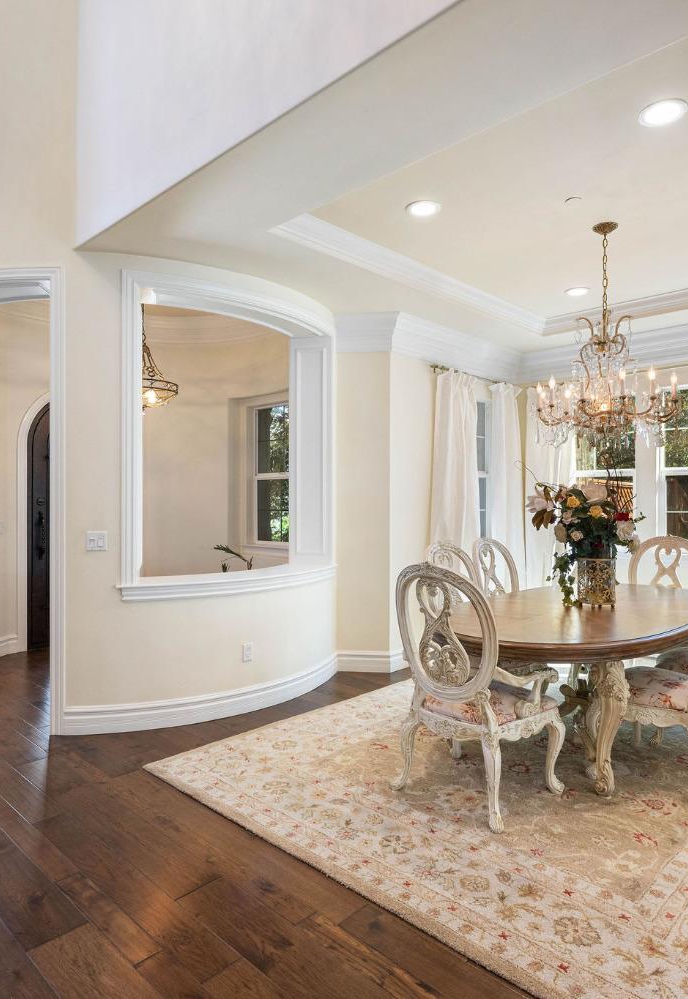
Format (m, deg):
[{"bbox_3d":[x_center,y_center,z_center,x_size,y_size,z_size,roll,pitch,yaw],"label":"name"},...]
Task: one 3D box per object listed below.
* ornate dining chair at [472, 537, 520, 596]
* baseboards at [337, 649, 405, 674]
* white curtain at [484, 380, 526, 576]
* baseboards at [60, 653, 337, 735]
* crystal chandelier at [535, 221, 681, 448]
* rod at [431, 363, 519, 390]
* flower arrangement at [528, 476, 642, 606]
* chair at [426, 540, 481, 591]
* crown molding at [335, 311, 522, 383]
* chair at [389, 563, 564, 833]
[{"bbox_3d":[1.305,0.820,4.354,0.630,1.099,0.550,0,0,45],"label":"ornate dining chair"},{"bbox_3d":[0.240,1.350,5.248,0.586,0.165,0.160,0,0,-1],"label":"baseboards"},{"bbox_3d":[1.621,0.143,6.303,0.140,2.574,0.715,0,0,44],"label":"white curtain"},{"bbox_3d":[-0.728,1.278,4.157,2.066,0.177,0.387,0,0,-41],"label":"baseboards"},{"bbox_3d":[1.556,-0.988,3.733,0.868,1.352,0.868,0,0,44],"label":"crystal chandelier"},{"bbox_3d":[1.243,-1.125,5.854,0.100,0.060,1.510,0,0,45],"label":"rod"},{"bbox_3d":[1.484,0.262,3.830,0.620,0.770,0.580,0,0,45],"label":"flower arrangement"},{"bbox_3d":[0.903,0.844,4.001,0.680,1.122,0.570,0,0,45],"label":"chair"},{"bbox_3d":[0.862,-1.305,5.564,0.469,0.275,2.236,0,0,45],"label":"crown molding"},{"bbox_3d":[0.618,0.854,3.049,0.672,1.151,0.715,0,0,44],"label":"chair"}]

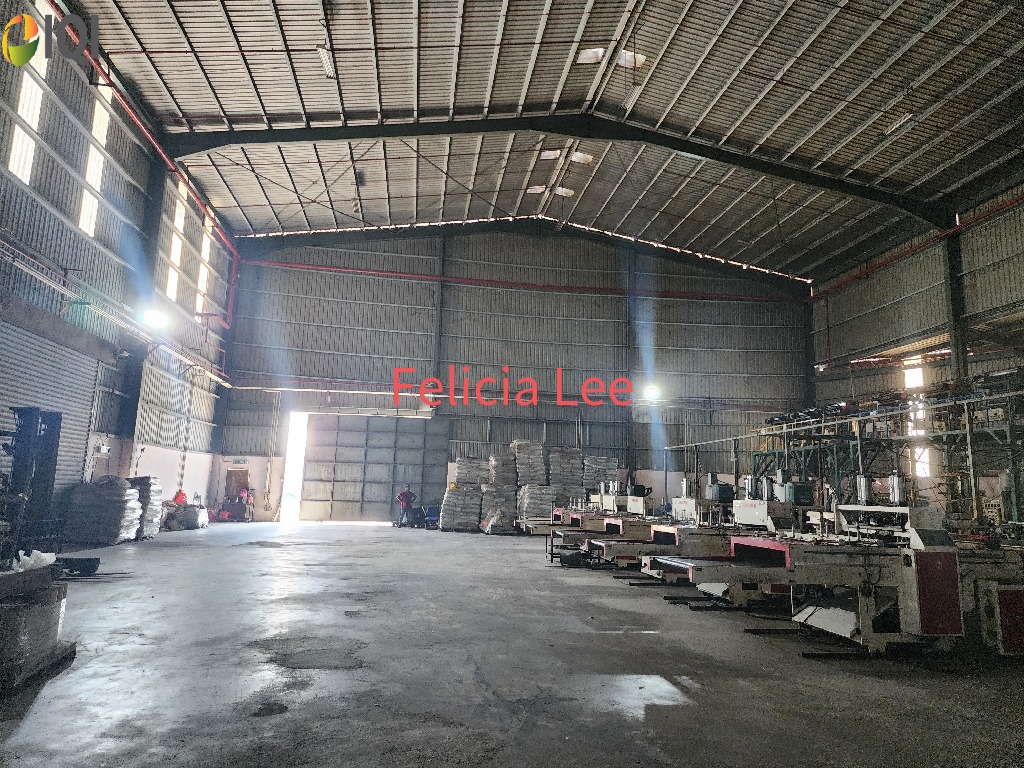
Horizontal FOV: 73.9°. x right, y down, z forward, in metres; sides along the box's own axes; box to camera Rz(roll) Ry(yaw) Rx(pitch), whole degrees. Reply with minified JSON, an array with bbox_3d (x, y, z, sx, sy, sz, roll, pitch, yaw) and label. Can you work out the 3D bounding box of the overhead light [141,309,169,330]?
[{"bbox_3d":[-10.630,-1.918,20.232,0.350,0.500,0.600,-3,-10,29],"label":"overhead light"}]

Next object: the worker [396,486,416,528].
[{"bbox_3d":[-4.304,4.965,27.679,0.818,1.713,0.400,2,-9,-2],"label":"worker"}]

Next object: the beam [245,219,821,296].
[{"bbox_3d":[1.268,-6.257,31.398,26.916,3.010,0.350,3,-9,-8],"label":"beam"}]

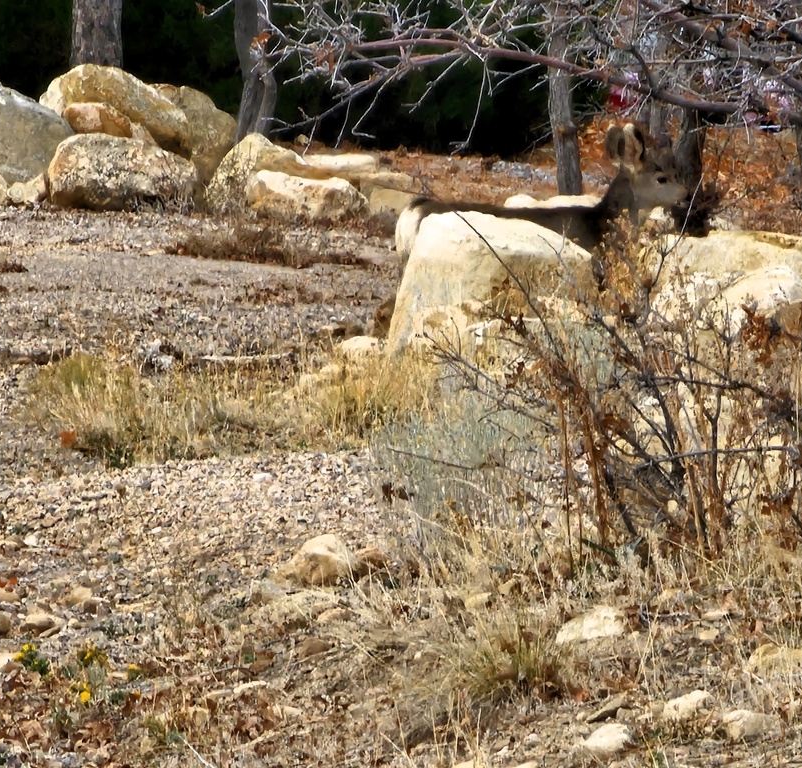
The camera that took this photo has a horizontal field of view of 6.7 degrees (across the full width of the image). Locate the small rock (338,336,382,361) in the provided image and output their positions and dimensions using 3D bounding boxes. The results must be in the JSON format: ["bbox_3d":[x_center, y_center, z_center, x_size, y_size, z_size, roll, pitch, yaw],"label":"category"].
[{"bbox_3d":[-0.167,-0.139,27.400,0.178,0.100,0.140,0,4,0],"label":"small rock"}]

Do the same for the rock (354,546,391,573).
[{"bbox_3d":[-0.091,0.539,21.000,0.112,0.083,0.095,0,4,0],"label":"rock"}]

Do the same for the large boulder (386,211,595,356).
[{"bbox_3d":[0.374,-0.407,28.400,0.870,0.600,0.700,0,4,0],"label":"large boulder"}]

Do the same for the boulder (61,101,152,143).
[{"bbox_3d":[-1.650,-1.438,38.000,0.500,0.270,0.400,0,4,0],"label":"boulder"}]

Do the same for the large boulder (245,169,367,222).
[{"bbox_3d":[-0.514,-1.020,37.000,0.660,0.300,0.450,0,4,0],"label":"large boulder"}]

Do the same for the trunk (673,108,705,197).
[{"bbox_3d":[1.717,-1.378,40.500,0.190,0.580,0.190,0,4,0],"label":"trunk"}]

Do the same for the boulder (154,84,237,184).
[{"bbox_3d":[-1.352,-1.587,43.800,0.600,0.640,0.600,0,4,0],"label":"boulder"}]

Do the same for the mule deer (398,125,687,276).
[{"bbox_3d":[0.589,-0.580,28.500,1.200,1.020,0.320,-1,4,-12],"label":"mule deer"}]

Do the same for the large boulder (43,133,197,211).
[{"bbox_3d":[-1.738,-1.324,42.600,0.940,0.450,0.680,0,4,0],"label":"large boulder"}]

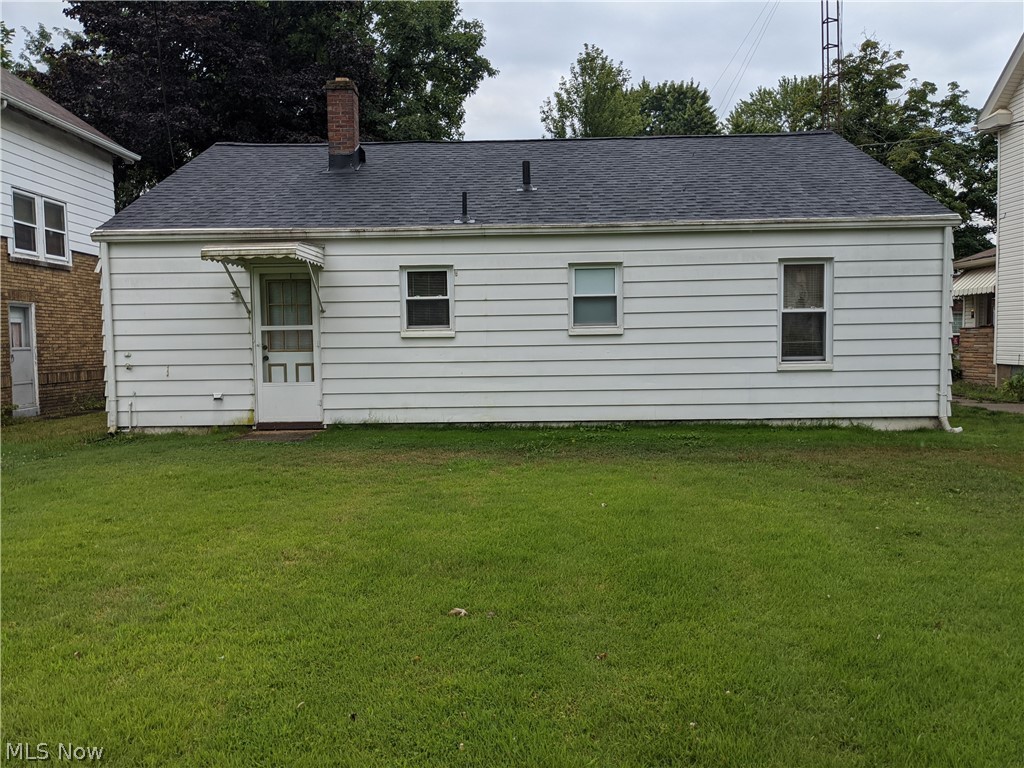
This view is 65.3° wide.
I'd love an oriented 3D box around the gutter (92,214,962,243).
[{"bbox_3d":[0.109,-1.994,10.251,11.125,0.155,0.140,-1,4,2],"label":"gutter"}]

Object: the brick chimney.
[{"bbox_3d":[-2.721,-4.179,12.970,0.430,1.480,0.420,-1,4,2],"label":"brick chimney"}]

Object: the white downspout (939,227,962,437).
[{"bbox_3d":[5.680,-0.684,10.294,0.304,2.636,0.120,-1,4,2],"label":"white downspout"}]

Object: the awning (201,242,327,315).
[{"bbox_3d":[-2.997,-1.322,9.860,1.080,0.860,1.380,-1,4,2],"label":"awning"}]

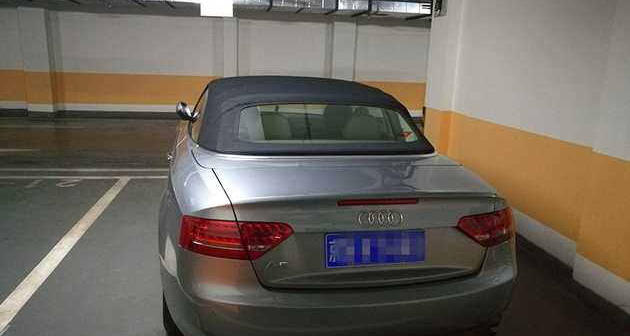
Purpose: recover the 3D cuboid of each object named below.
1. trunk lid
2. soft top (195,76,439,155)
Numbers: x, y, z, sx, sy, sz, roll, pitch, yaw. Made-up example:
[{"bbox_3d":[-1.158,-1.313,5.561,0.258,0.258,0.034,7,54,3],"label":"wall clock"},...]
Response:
[{"bbox_3d":[0.155,0.190,2.529,1.421,0.400,1.076,-1,13,-12],"label":"trunk lid"},{"bbox_3d":[-0.072,-0.411,3.563,1.461,0.444,1.629,-1,13,-12],"label":"soft top"}]

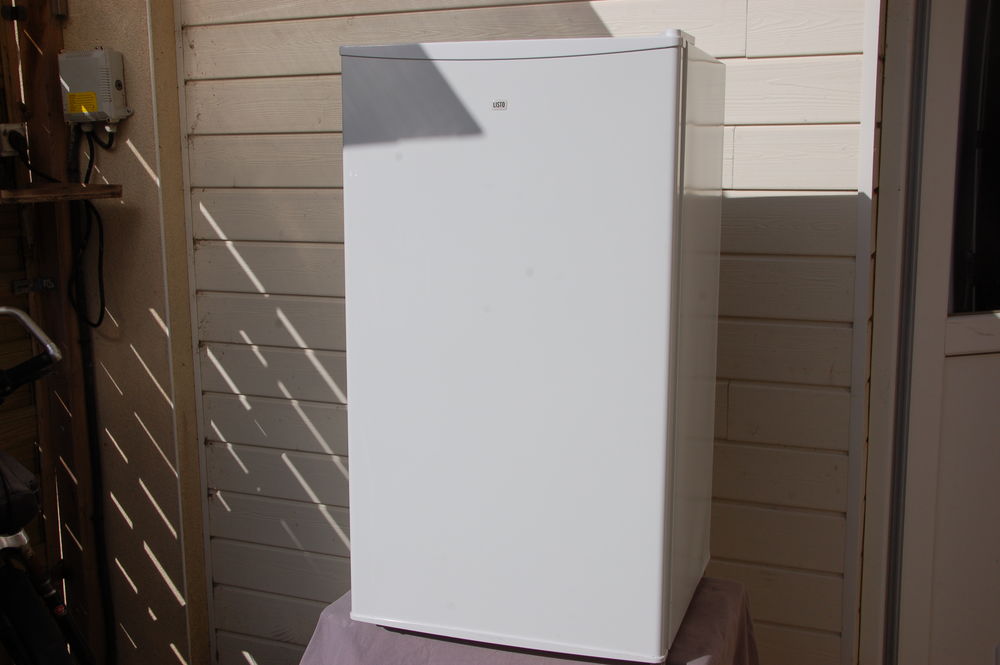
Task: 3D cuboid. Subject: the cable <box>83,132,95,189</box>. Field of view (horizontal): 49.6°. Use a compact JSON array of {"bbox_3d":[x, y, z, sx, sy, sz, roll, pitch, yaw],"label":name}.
[{"bbox_3d":[-1.038,-0.434,2.731,0.026,0.140,0.016,4,11,25],"label":"cable"}]

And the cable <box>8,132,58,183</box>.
[{"bbox_3d":[-1.165,-0.433,2.697,0.125,0.127,0.050,4,11,25],"label":"cable"}]

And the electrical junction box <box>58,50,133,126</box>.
[{"bbox_3d":[-1.006,-0.609,2.693,0.168,0.178,0.066,4,11,25],"label":"electrical junction box"}]

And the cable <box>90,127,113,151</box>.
[{"bbox_3d":[-0.996,-0.484,2.704,0.053,0.060,0.018,4,11,25],"label":"cable"}]

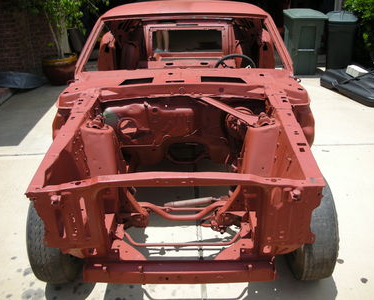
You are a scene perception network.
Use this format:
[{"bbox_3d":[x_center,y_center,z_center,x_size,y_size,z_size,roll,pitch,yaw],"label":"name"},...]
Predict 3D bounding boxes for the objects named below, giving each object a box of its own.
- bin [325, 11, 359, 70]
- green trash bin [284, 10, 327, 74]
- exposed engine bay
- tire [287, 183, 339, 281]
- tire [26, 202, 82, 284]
[{"bbox_3d":[2.726,-1.960,7.270,0.530,0.970,0.610,4,25,13],"label":"bin"},{"bbox_3d":[2.060,-1.905,7.085,0.610,1.050,0.740,2,24,7],"label":"green trash bin"},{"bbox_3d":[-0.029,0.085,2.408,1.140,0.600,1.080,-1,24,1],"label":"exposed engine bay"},{"bbox_3d":[0.706,0.440,2.400,0.200,0.645,0.645,-1,24,1],"label":"tire"},{"bbox_3d":[-0.754,0.460,2.436,0.200,0.645,0.645,-1,24,1],"label":"tire"}]

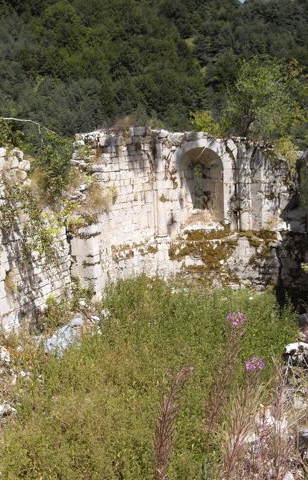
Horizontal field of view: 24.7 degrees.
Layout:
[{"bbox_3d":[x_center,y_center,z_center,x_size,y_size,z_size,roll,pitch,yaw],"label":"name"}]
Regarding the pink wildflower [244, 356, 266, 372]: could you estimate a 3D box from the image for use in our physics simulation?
[{"bbox_3d":[0.376,0.461,2.600,0.078,0.052,0.074,-2,12,0],"label":"pink wildflower"}]

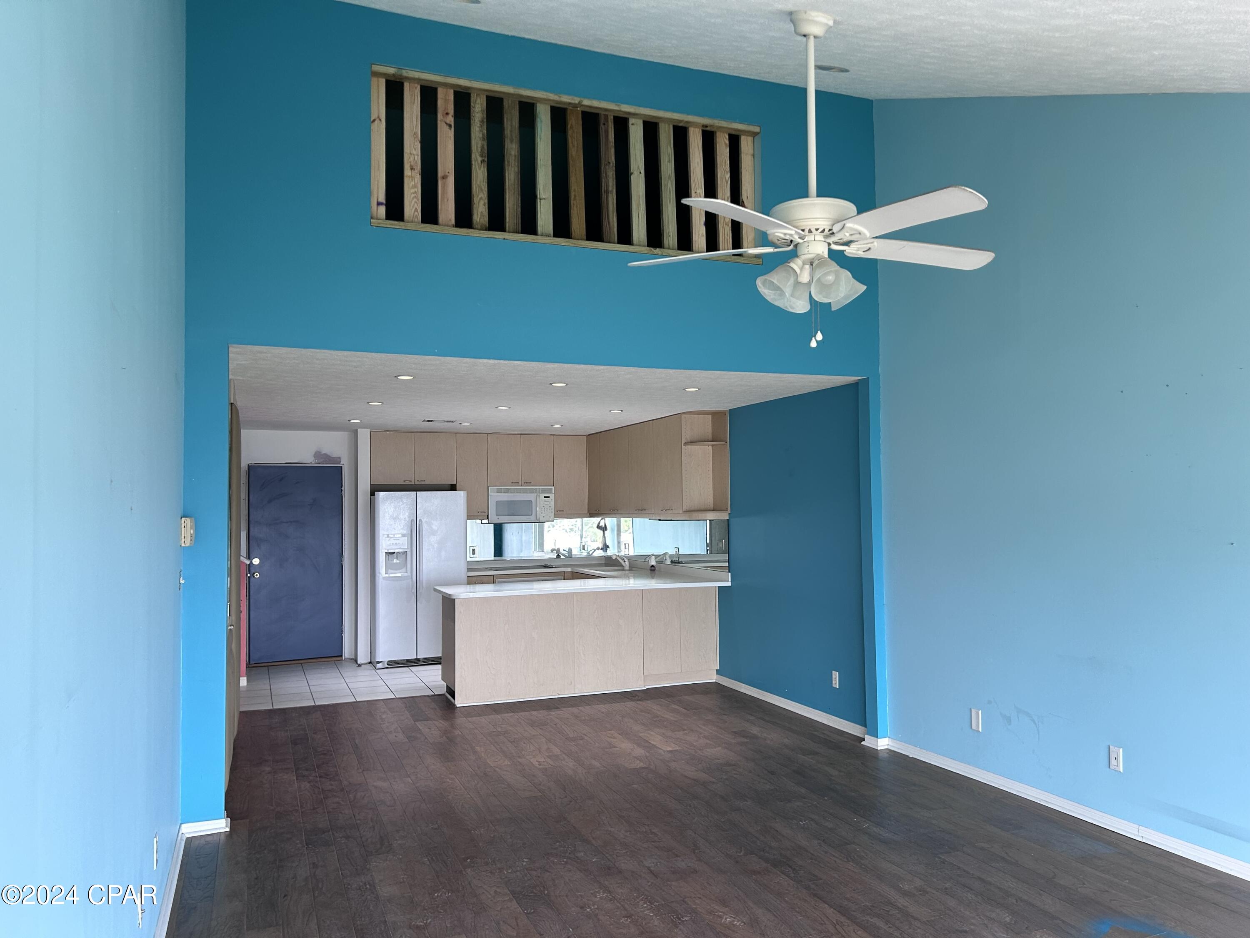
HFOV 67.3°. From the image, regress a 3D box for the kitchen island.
[{"bbox_3d":[-0.364,1.447,8.096,2.410,0.915,0.880,0,-3,-22],"label":"kitchen island"}]

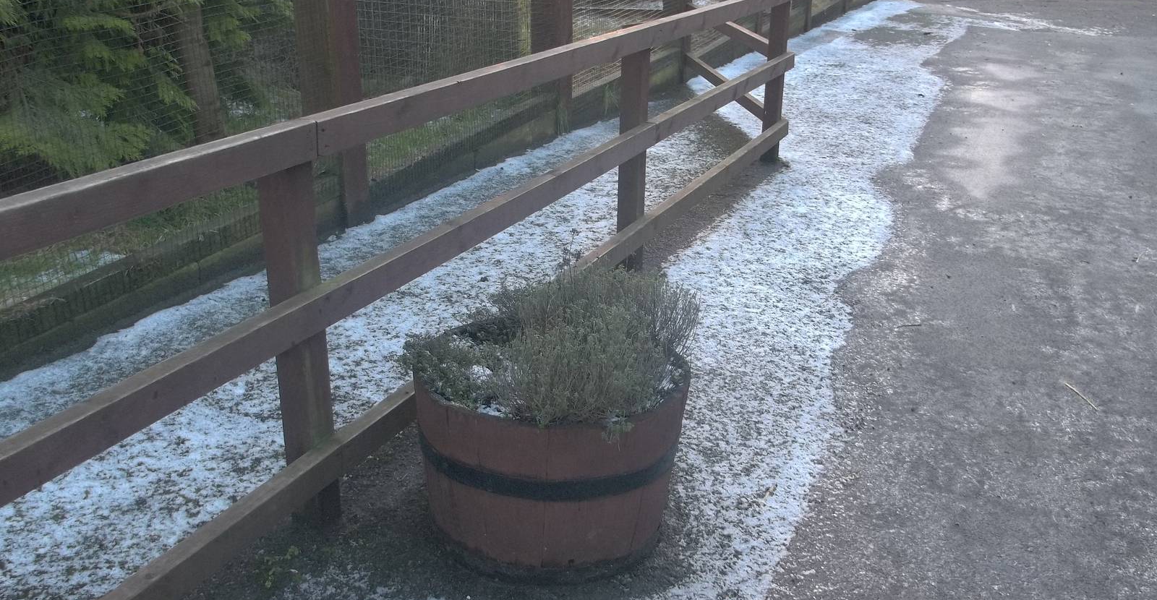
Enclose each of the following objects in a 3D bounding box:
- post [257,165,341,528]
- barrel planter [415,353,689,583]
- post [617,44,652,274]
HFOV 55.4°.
[{"bbox_3d":[-0.642,0.101,2.563,0.082,0.971,0.082,9,22,22],"label":"post"},{"bbox_3d":[-0.064,0.349,2.694,0.648,0.426,0.648,1,21,0],"label":"barrel planter"},{"bbox_3d":[0.216,-0.568,4.377,0.082,0.971,0.082,9,22,22],"label":"post"}]

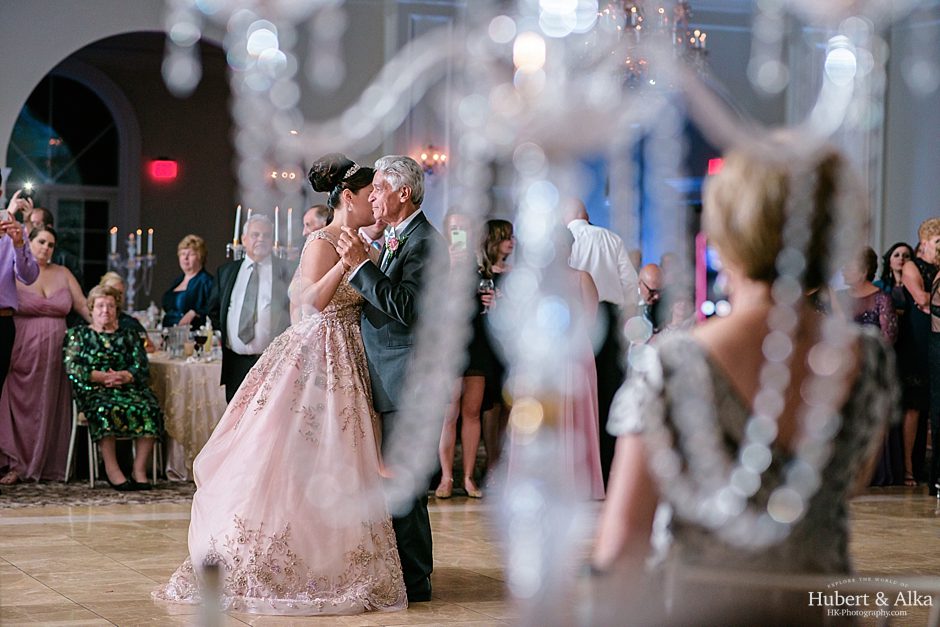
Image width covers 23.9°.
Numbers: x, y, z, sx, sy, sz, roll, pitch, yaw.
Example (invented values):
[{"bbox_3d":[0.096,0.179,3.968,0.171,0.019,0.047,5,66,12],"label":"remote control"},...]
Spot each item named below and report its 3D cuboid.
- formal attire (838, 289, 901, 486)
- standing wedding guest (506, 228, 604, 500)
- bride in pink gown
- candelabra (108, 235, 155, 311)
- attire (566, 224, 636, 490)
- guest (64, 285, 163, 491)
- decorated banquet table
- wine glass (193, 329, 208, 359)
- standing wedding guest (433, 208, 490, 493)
[{"bbox_3d":[2.585,0.462,14.400,0.480,1.280,0.360,2,1,30],"label":"formal attire"},{"bbox_3d":[0.506,0.291,13.150,0.540,1.590,0.420,1,1,-14],"label":"standing wedding guest"},{"bbox_3d":[-0.747,0.272,8.800,0.960,1.730,0.800,1,1,-2],"label":"bride in pink gown"},{"bbox_3d":[-3.325,-0.310,21.800,0.450,0.880,0.450,1,1,0],"label":"candelabra"},{"bbox_3d":[0.827,0.183,13.950,0.500,1.790,0.360,1,1,-18],"label":"attire"},{"bbox_3d":[-2.152,0.429,13.400,0.580,1.210,0.780,1,1,-16],"label":"guest"},{"bbox_3d":[-1.382,0.657,14.300,1.520,0.750,1.520,1,1,0],"label":"decorated banquet table"},{"bbox_3d":[-1.685,0.196,13.900,0.086,0.195,0.086,1,1,0],"label":"wine glass"},{"bbox_3d":[-0.044,0.232,13.100,0.440,1.690,0.360,1,1,5],"label":"standing wedding guest"}]

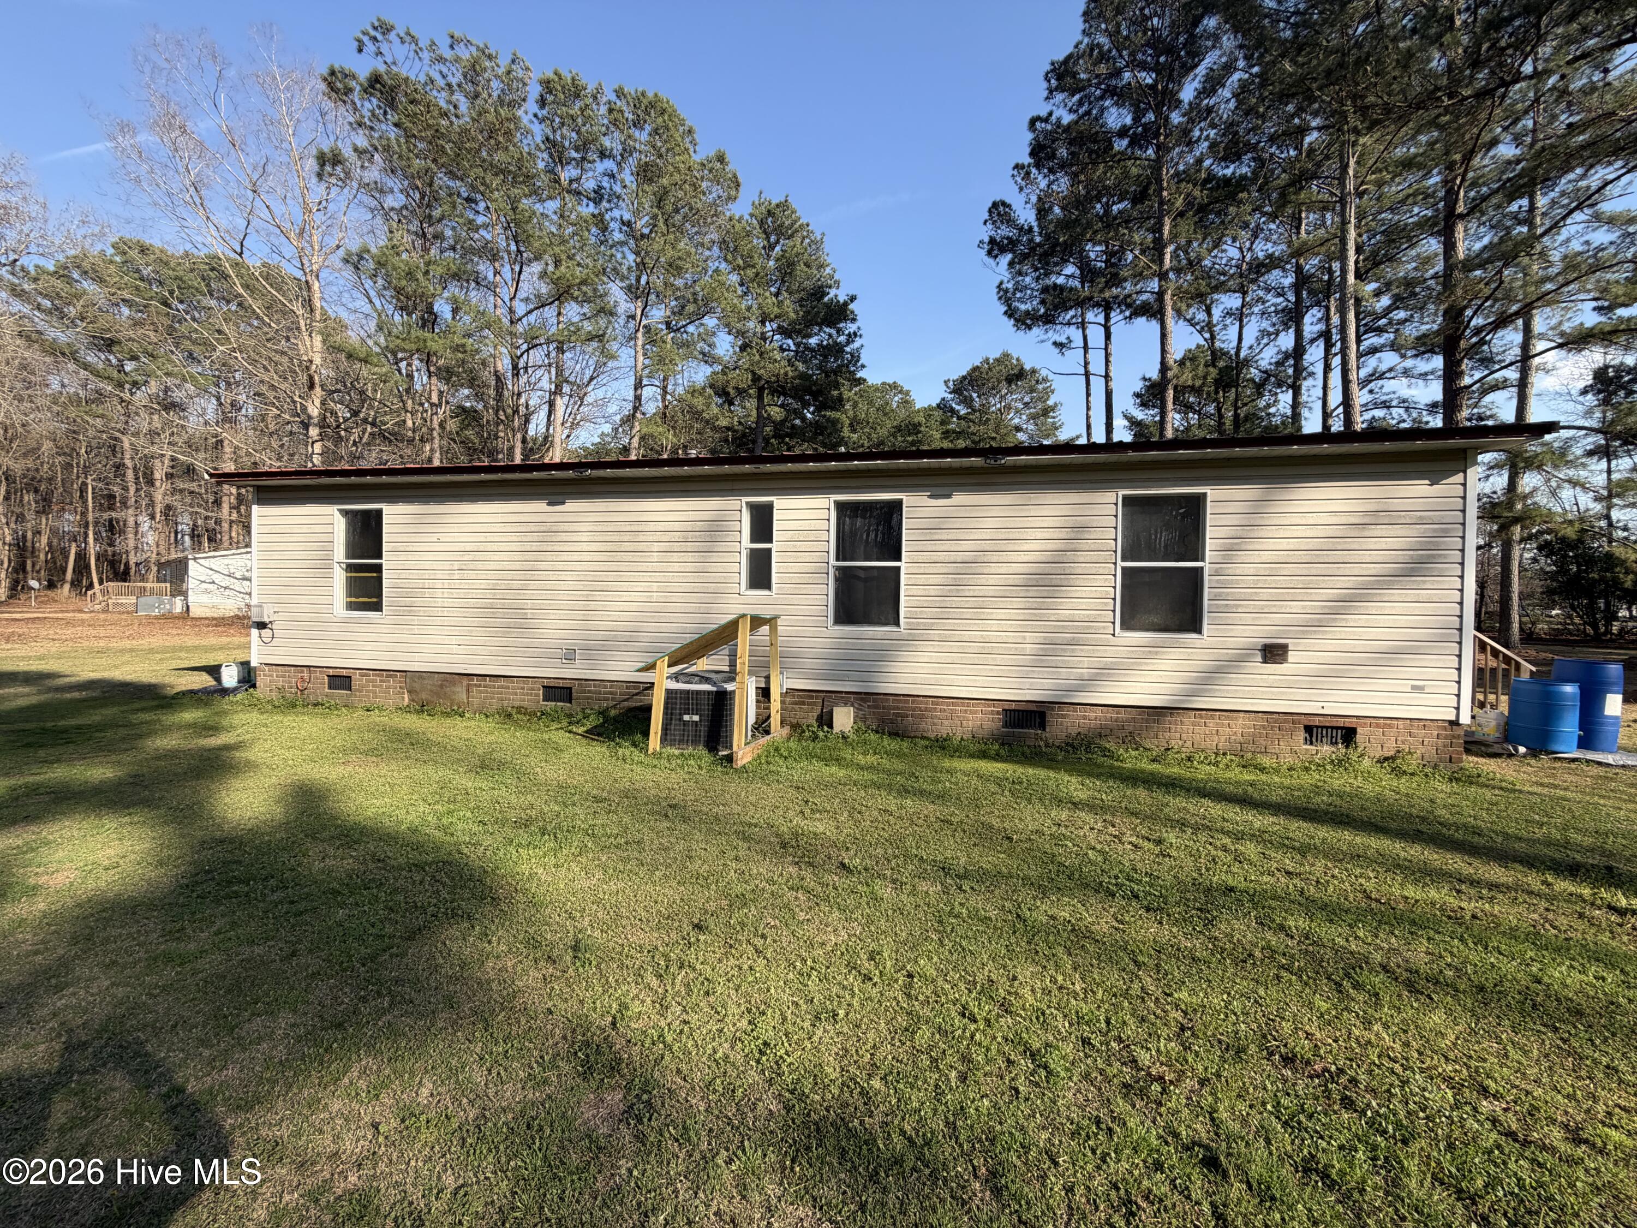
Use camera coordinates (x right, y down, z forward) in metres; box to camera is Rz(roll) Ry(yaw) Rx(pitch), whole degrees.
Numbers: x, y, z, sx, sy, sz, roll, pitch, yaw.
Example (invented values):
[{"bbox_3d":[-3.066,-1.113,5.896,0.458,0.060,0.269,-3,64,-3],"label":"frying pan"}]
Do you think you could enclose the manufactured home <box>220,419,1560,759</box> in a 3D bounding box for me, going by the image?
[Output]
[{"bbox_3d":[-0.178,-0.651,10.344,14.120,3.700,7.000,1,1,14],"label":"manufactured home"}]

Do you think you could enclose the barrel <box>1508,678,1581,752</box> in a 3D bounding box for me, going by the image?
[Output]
[{"bbox_3d":[7.540,1.045,6.900,0.520,0.680,0.520,1,1,0],"label":"barrel"}]

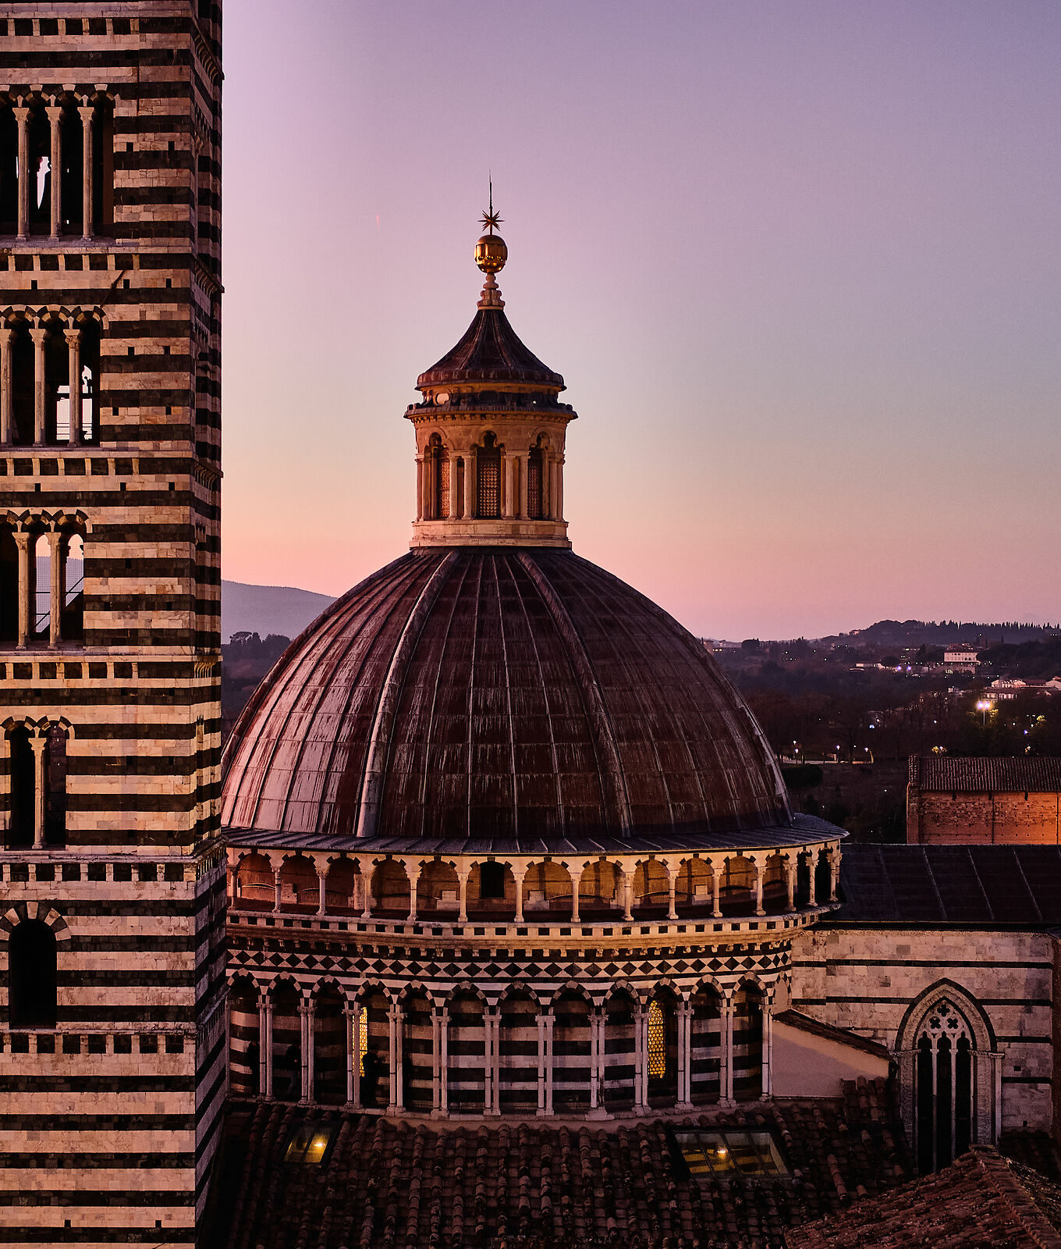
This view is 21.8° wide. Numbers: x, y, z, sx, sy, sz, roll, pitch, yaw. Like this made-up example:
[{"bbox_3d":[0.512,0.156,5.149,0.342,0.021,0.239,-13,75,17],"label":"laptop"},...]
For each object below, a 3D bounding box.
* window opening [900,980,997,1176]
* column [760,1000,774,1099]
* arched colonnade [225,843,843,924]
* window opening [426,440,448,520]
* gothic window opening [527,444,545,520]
[{"bbox_3d":[12.109,13.370,80.200,3.150,6.000,0.600,0,0,2],"label":"window opening"},{"bbox_3d":[6.814,12.219,79.500,0.360,3.000,0.360,0,0,0],"label":"column"},{"bbox_3d":[-0.900,7.300,85.000,20.600,2.000,20.400,0,0,0],"label":"arched colonnade"},{"bbox_3d":[-2.811,-4.406,83.400,0.800,2.550,0.350,0,0,45],"label":"window opening"},{"bbox_3d":[0.221,-4.339,83.400,0.800,2.500,0.350,0,0,-45],"label":"gothic window opening"}]

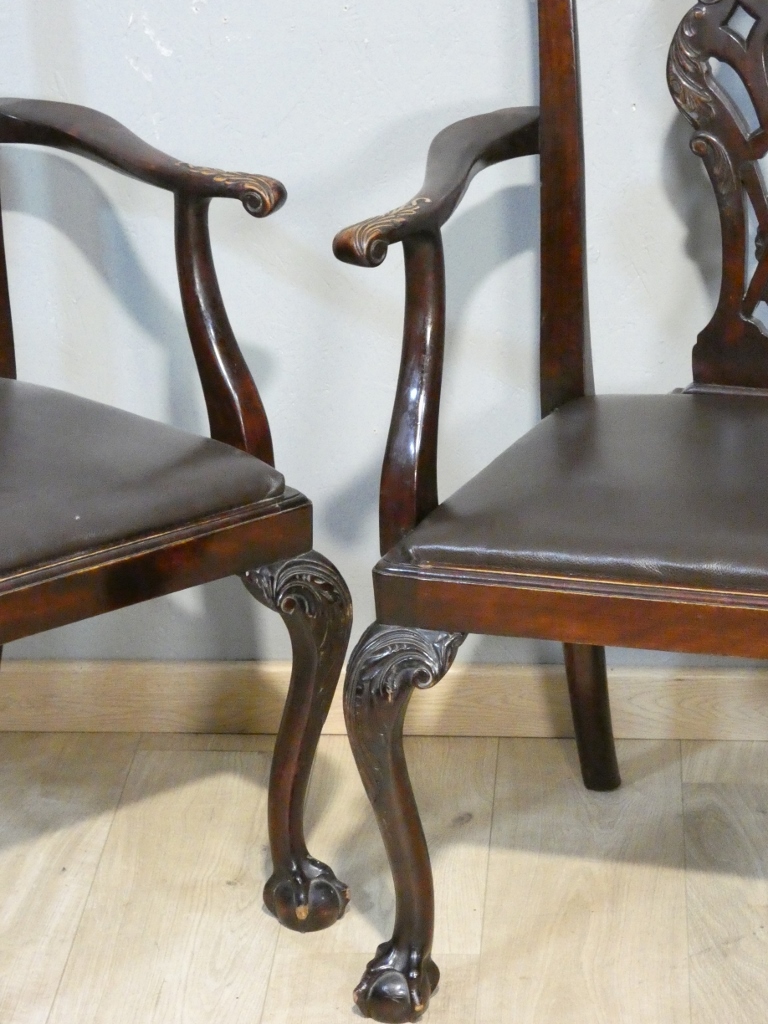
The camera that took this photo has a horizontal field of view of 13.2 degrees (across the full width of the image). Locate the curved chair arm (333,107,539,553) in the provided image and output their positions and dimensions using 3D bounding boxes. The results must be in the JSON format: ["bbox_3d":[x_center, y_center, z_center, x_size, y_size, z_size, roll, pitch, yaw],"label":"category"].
[{"bbox_3d":[0.047,-0.180,3.149,0.107,0.305,0.466,5,22,15],"label":"curved chair arm"}]

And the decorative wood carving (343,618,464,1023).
[{"bbox_3d":[0.027,0.278,3.048,0.112,0.395,0.107,5,22,15],"label":"decorative wood carving"}]

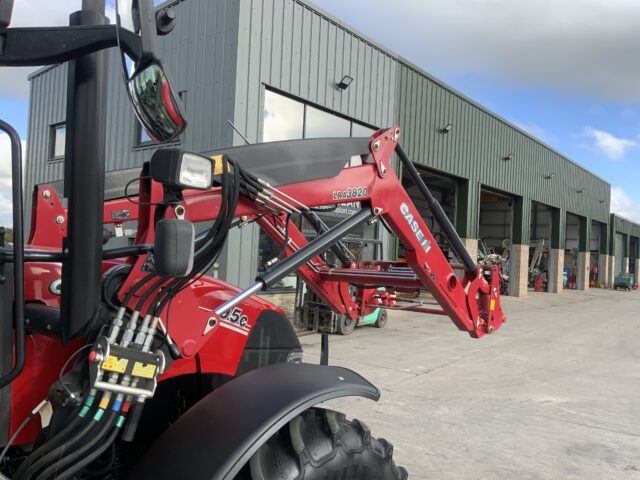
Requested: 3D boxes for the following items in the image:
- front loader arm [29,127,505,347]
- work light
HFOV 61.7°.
[{"bbox_3d":[-0.082,-0.009,3.170,1.234,1.220,2.880,1,-2,43],"label":"front loader arm"},{"bbox_3d":[-0.425,-0.217,1.650,0.120,0.108,0.145,5,0,34],"label":"work light"}]

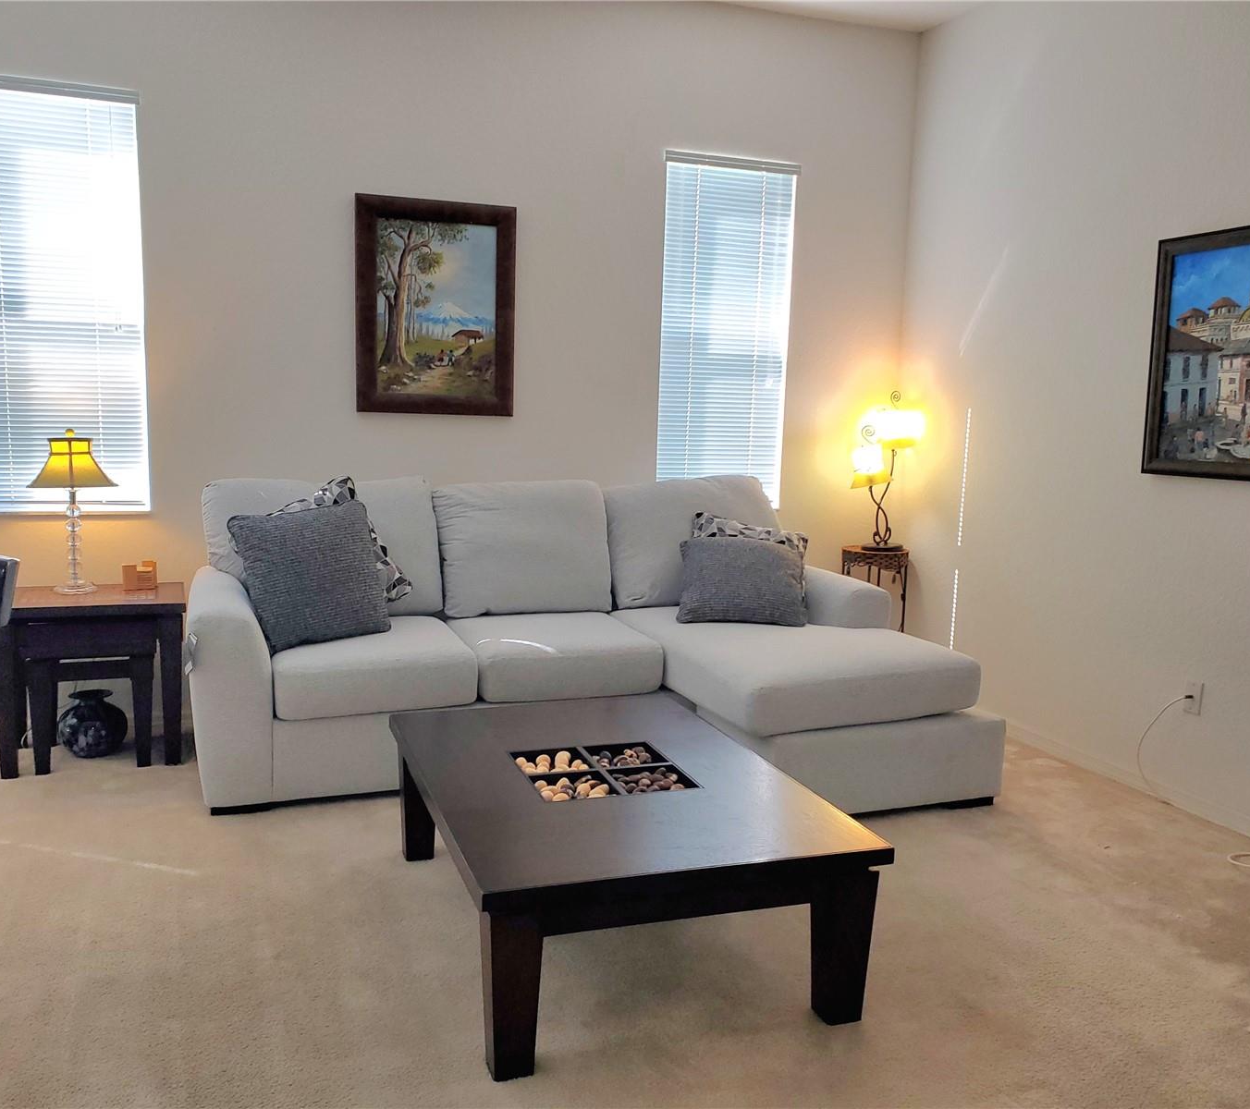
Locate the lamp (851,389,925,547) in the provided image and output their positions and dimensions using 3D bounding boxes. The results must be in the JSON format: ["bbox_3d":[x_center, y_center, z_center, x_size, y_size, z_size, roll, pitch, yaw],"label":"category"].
[{"bbox_3d":[1.203,-0.382,5.119,0.329,0.726,0.232,3,7,11],"label":"lamp"}]

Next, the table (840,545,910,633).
[{"bbox_3d":[1.157,0.324,5.198,0.302,0.716,0.302,-1,8,-19],"label":"table"}]

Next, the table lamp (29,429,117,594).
[{"bbox_3d":[-2.043,-0.164,4.112,0.291,0.596,0.291,-1,8,-19],"label":"table lamp"}]

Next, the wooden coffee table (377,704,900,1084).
[{"bbox_3d":[-0.071,0.743,2.829,0.871,0.404,1.313,-1,8,-19],"label":"wooden coffee table"}]

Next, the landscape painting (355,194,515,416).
[{"bbox_3d":[-0.770,-1.006,4.561,0.650,0.852,0.039,-1,8,-19],"label":"landscape painting"}]

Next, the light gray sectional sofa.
[{"bbox_3d":[-0.165,0.268,4.054,2.632,1.038,1.522,-1,8,-19],"label":"light gray sectional sofa"}]

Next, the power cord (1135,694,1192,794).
[{"bbox_3d":[1.808,0.668,3.777,0.155,0.400,0.129,-1,8,-19],"label":"power cord"}]

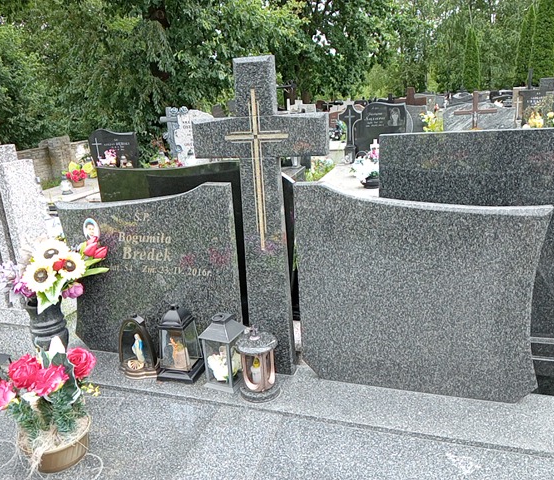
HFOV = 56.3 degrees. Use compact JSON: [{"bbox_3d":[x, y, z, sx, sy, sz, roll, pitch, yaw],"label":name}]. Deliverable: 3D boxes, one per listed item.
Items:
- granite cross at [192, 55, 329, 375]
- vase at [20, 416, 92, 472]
[{"bbox_3d":[-0.035,-0.049,1.888,0.485,1.161,0.078,2,17,19],"label":"granite cross"},{"bbox_3d":[-0.694,0.651,1.644,0.210,0.089,0.210,2,17,19],"label":"vase"}]

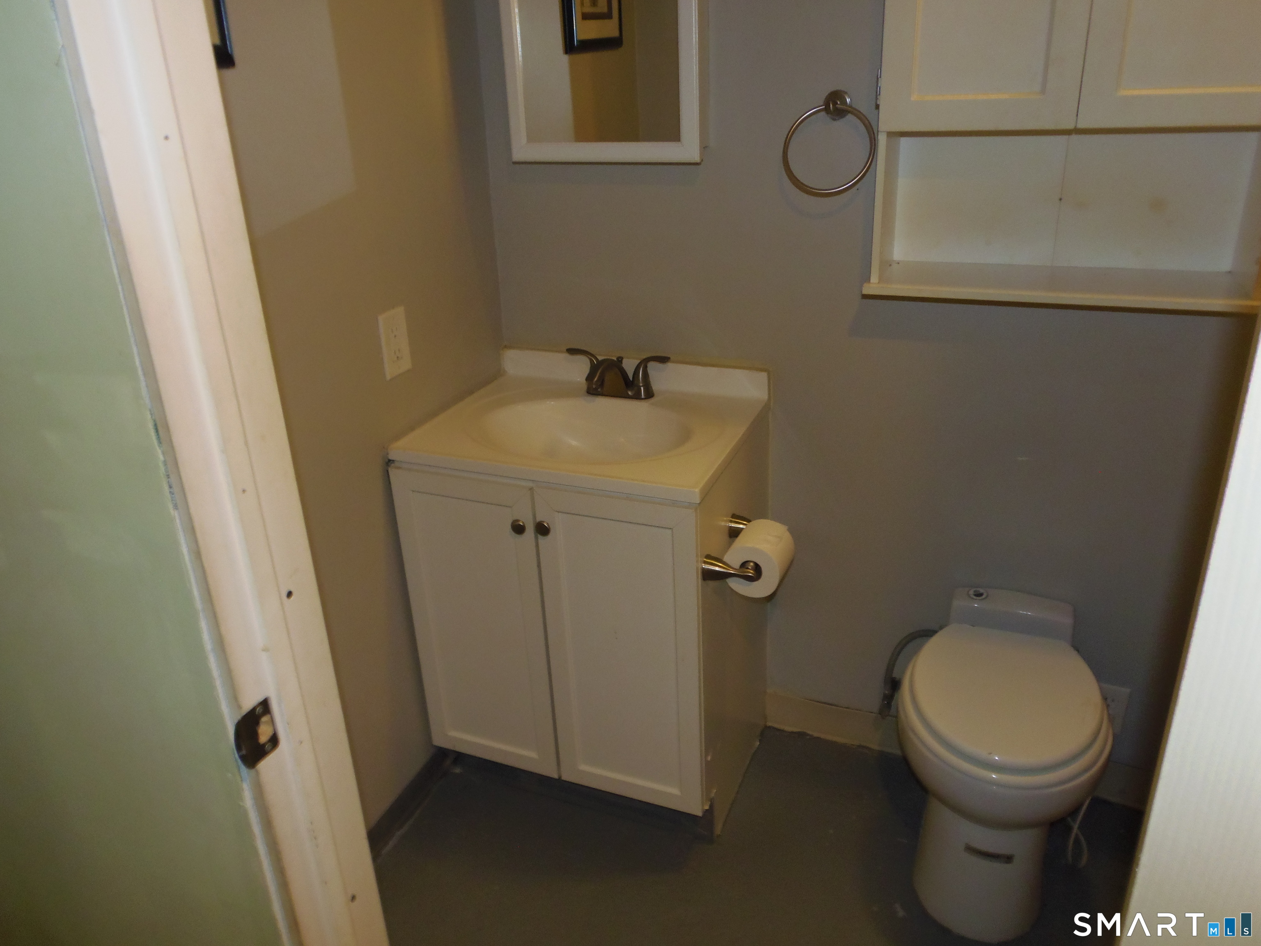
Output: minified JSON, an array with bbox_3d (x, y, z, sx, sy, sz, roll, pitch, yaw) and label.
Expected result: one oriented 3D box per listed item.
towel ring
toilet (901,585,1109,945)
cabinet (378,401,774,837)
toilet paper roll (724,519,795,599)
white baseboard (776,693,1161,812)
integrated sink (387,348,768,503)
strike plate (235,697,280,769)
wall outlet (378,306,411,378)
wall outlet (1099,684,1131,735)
[{"bbox_3d":[0.361,-0.592,1.576,0.165,0.180,0.065,7,26,21],"label":"towel ring"},{"bbox_3d":[0.709,0.564,1.705,0.370,0.475,0.484,7,26,21],"label":"toilet"},{"bbox_3d":[-0.065,0.306,1.929,0.620,0.837,0.495,7,26,21],"label":"cabinet"},{"bbox_3d":[0.231,0.152,1.560,0.100,0.101,0.108,7,26,21],"label":"toilet paper roll"},{"bbox_3d":[0.731,0.629,2.010,0.852,0.108,0.014,7,26,21],"label":"white baseboard"},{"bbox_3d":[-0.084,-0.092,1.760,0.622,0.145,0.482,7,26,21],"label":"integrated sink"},{"bbox_3d":[-0.338,0.240,0.794,0.008,0.057,0.044,7,26,21],"label":"strike plate"},{"bbox_3d":[-0.442,-0.242,1.648,0.007,0.119,0.074,7,26,21],"label":"wall outlet"},{"bbox_3d":[0.997,0.497,1.833,0.072,0.115,0.007,7,26,21],"label":"wall outlet"}]

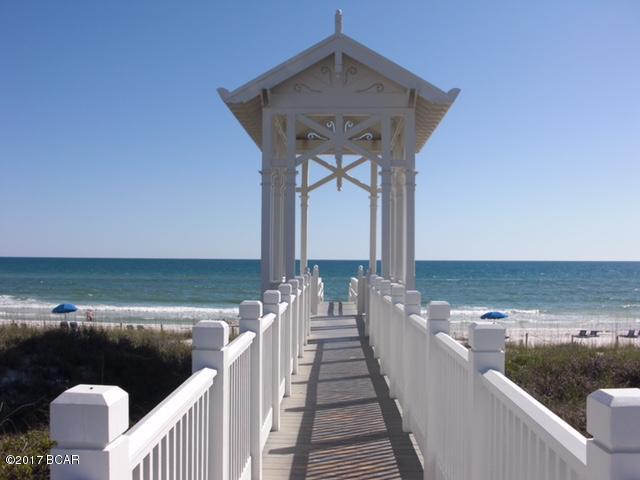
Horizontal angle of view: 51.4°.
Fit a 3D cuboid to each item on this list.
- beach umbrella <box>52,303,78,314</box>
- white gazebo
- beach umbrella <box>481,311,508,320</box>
[{"bbox_3d":[-22.202,6.613,58.016,2.250,2.100,2.250,0,-2,0],"label":"beach umbrella"},{"bbox_3d":[0.471,-1.102,16.233,4.650,6.300,6.900,0,-2,2],"label":"white gazebo"},{"bbox_3d":[14.208,6.914,54.034,2.250,2.100,2.250,0,-2,0],"label":"beach umbrella"}]

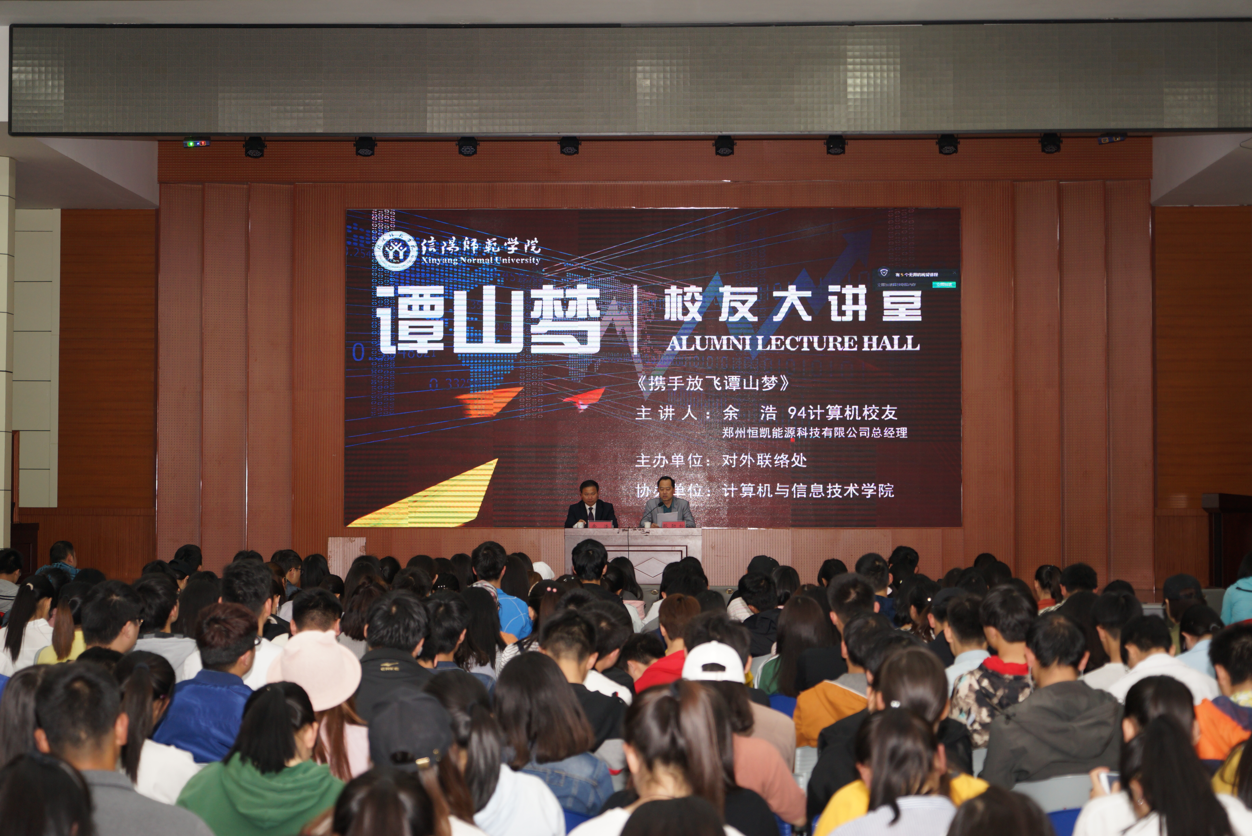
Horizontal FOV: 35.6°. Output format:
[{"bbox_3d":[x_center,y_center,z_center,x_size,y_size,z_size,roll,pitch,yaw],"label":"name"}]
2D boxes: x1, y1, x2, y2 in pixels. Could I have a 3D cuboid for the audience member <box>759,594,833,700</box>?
[{"bbox_3d":[0.744,1.363,8.570,0.420,1.190,0.720,0,-2,0],"label":"audience member"}]

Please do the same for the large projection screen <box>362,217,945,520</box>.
[{"bbox_3d":[0.330,-0.596,23.500,7.450,3.860,0.120,0,-2,-1],"label":"large projection screen"}]

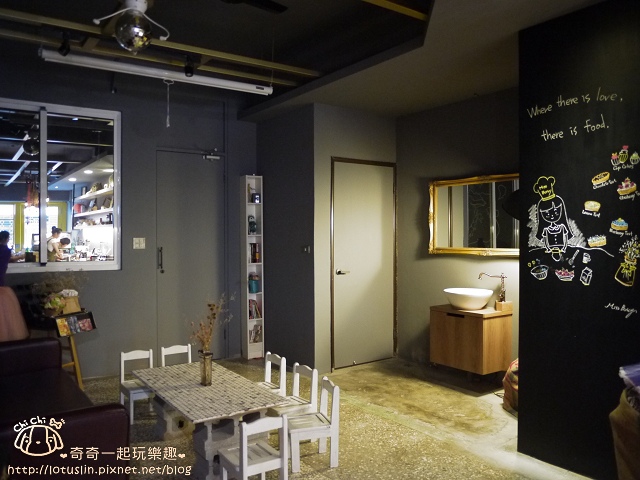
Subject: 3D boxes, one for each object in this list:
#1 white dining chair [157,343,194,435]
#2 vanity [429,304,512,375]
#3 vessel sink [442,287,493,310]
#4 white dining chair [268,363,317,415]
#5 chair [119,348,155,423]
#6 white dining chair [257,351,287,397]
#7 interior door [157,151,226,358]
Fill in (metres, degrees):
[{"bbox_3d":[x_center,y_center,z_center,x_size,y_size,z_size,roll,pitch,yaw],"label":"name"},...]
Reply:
[{"bbox_3d":[-1.084,1.092,4.062,0.245,0.470,0.290,0,0,-32],"label":"white dining chair"},{"bbox_3d":[1.378,0.888,4.737,0.410,0.520,0.590,0,0,-36],"label":"vanity"},{"bbox_3d":[1.380,0.552,4.732,0.420,0.155,0.470,0,0,-36],"label":"vessel sink"},{"bbox_3d":[-0.203,1.092,3.441,0.290,0.470,0.245,0,0,-36],"label":"white dining chair"},{"bbox_3d":[-1.331,1.094,3.880,0.245,0.470,0.290,0,0,-33],"label":"chair"},{"bbox_3d":[-0.434,1.091,3.780,0.290,0.470,0.245,0,0,-36],"label":"white dining chair"},{"bbox_3d":[-1.363,0.200,5.514,0.750,2.230,0.050,0,0,-36],"label":"interior door"}]

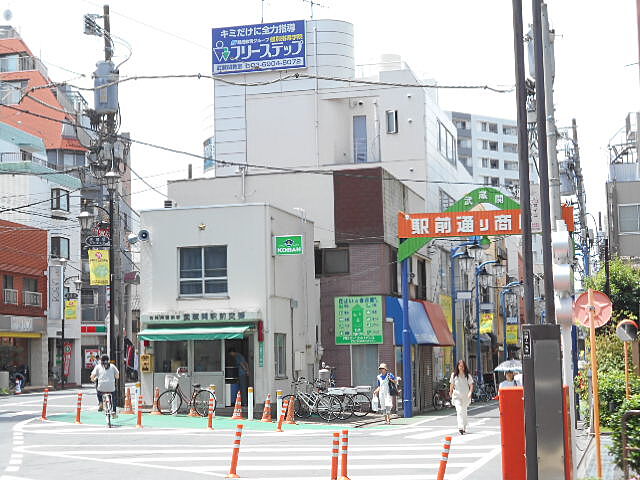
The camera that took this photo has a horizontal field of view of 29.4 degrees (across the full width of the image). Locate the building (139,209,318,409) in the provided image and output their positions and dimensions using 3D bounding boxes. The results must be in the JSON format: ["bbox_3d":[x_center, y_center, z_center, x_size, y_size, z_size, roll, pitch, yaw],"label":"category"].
[{"bbox_3d":[-2.749,2.216,37.401,3.820,5.825,4.900,-3,-6,14],"label":"building"}]

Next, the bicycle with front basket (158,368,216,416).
[{"bbox_3d":[-3.629,4.168,33.359,1.740,1.200,0.560,-3,-6,20],"label":"bicycle with front basket"}]

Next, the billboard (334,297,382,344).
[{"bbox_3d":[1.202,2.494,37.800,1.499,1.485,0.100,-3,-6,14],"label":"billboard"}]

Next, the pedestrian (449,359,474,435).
[{"bbox_3d":[3.009,3.353,26.075,0.520,1.591,0.380,-1,-5,2],"label":"pedestrian"}]

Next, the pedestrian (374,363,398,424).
[{"bbox_3d":[1.609,3.768,29.870,0.540,1.483,0.400,-2,-6,12],"label":"pedestrian"}]

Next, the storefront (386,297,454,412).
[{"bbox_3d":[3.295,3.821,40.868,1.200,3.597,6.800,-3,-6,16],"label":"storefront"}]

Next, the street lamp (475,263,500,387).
[{"bbox_3d":[7.665,3.839,55.164,1.120,5.832,0.600,-3,-6,14],"label":"street lamp"}]

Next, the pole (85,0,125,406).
[{"bbox_3d":[-6.960,-1.203,39.718,1.100,13.149,0.850,-4,-6,14],"label":"pole"}]

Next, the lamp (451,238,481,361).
[{"bbox_3d":[5.548,2.939,46.173,1.120,6.023,0.600,-3,-6,14],"label":"lamp"}]

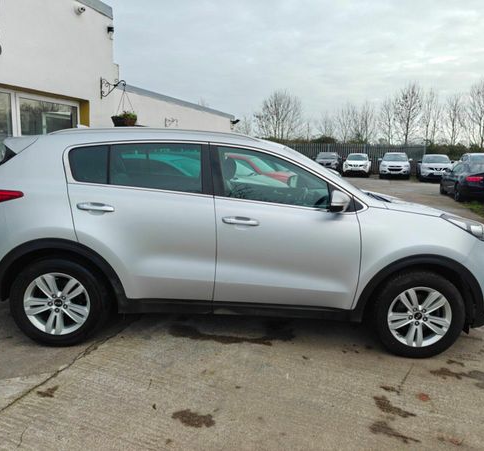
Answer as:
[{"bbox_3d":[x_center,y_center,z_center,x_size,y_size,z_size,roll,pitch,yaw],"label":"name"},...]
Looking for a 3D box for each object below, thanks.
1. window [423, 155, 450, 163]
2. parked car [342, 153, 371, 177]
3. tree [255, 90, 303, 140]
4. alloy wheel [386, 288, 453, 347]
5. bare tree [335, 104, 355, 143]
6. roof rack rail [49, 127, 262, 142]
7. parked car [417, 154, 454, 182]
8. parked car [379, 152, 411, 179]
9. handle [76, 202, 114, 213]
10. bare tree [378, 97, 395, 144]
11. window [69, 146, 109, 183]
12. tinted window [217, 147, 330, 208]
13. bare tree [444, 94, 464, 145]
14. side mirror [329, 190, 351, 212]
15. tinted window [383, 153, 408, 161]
[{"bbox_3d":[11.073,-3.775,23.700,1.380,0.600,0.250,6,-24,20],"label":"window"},{"bbox_3d":[7.955,-4.143,28.545,1.765,1.565,4.135,5,11,17],"label":"parked car"},{"bbox_3d":[4.241,-11.878,50.677,5.754,8.752,5.754,2,10,0],"label":"tree"},{"bbox_3d":[1.320,0.666,3.167,0.470,0.470,0.180,2,11,-1],"label":"alloy wheel"},{"bbox_3d":[13.177,-11.849,54.696,2.595,7.824,2.595,2,10,0],"label":"bare tree"},{"bbox_3d":[-0.649,-0.682,3.103,1.590,0.085,0.060,2,11,-1],"label":"roof rack rail"},{"bbox_3d":[12.292,-3.705,26.500,1.820,1.600,4.380,6,11,19],"label":"parked car"},{"bbox_3d":[10.160,-3.983,27.500,1.840,1.660,4.410,6,11,19],"label":"parked car"},{"bbox_3d":[-1.019,-0.128,2.908,0.255,0.055,0.050,2,11,-1],"label":"handle"},{"bbox_3d":[15.909,-10.008,45.792,1.710,8.040,1.710,6,11,16],"label":"bare tree"},{"bbox_3d":[-1.091,-0.434,2.959,0.290,0.270,0.050,2,-4,-1],"label":"window"},{"bbox_3d":[0.225,-0.354,3.046,0.830,0.440,0.080,2,-11,-1],"label":"tinted window"},{"bbox_3d":[22.911,-9.720,44.809,2.100,8.440,2.100,6,11,16],"label":"bare tree"},{"bbox_3d":[0.671,-0.167,2.877,0.130,0.150,0.210,2,11,-1],"label":"side mirror"},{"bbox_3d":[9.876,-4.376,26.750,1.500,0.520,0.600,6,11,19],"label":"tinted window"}]

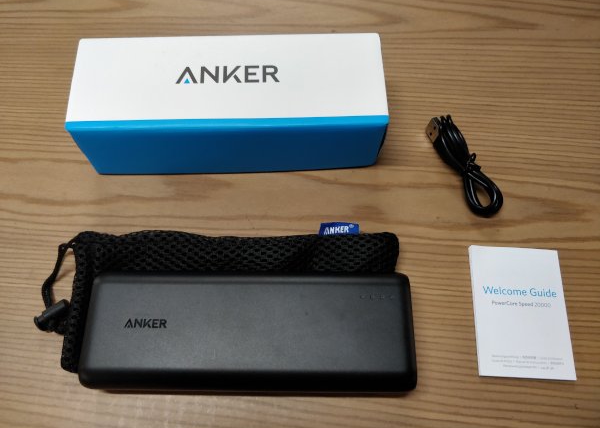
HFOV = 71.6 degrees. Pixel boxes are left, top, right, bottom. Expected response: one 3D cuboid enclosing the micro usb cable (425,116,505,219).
[{"bbox_3d":[0.106,-0.032,0.267,0.023,0.015,0.074,-21,69,-9],"label":"micro usb cable"}]

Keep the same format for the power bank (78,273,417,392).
[{"bbox_3d":[-0.025,0.062,0.218,0.166,0.022,0.058,0,67,-1],"label":"power bank"}]

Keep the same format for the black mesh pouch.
[{"bbox_3d":[-0.044,0.046,0.234,0.207,0.012,0.079,0,67,-1],"label":"black mesh pouch"}]

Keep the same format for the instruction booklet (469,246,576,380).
[{"bbox_3d":[0.126,0.055,0.237,0.052,0.003,0.073,4,67,1],"label":"instruction booklet"}]

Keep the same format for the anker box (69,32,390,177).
[{"bbox_3d":[-0.040,-0.068,0.261,0.178,0.051,0.063,-1,67,-1],"label":"anker box"}]

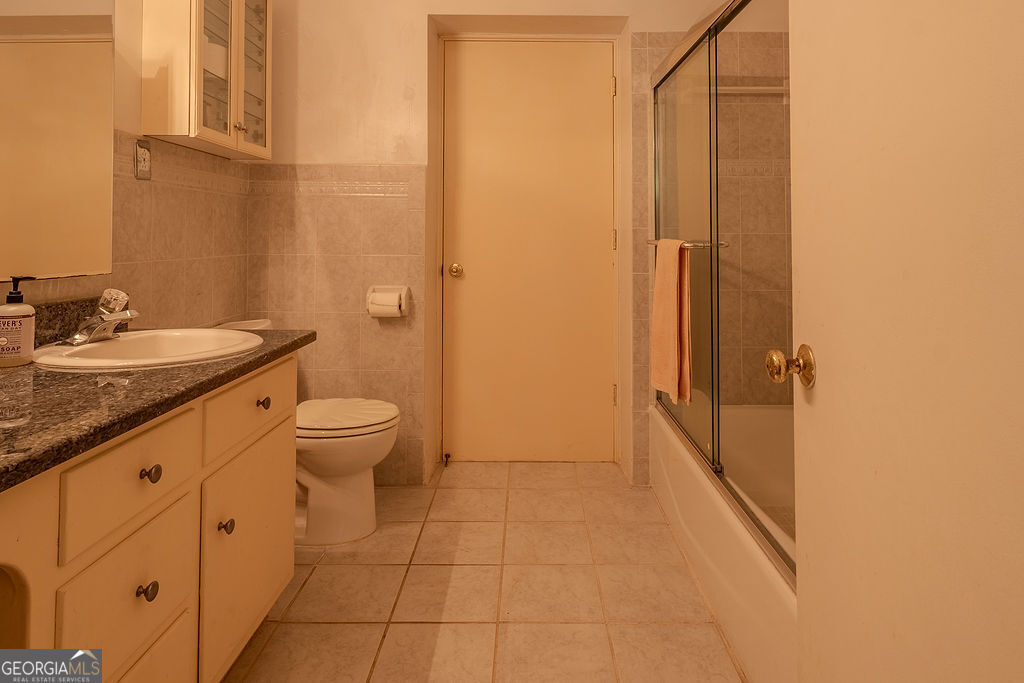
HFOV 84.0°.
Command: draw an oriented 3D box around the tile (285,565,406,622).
[{"bbox_3d":[-0.504,0.781,1.769,0.305,0.010,0.300,-1,9,2],"label":"tile"}]

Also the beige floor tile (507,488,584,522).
[{"bbox_3d":[0.134,0.676,2.346,0.305,0.010,0.300,-1,9,2],"label":"beige floor tile"}]

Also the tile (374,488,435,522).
[{"bbox_3d":[-0.491,0.684,2.365,0.313,0.012,0.296,-1,10,2],"label":"tile"}]

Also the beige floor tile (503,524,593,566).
[{"bbox_3d":[0.128,0.729,2.055,0.313,0.012,0.296,-1,10,2],"label":"beige floor tile"}]

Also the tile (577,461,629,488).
[{"bbox_3d":[0.416,0.621,2.630,0.232,0.012,0.296,-1,10,2],"label":"tile"}]

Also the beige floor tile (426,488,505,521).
[{"bbox_3d":[-0.178,0.680,2.356,0.313,0.012,0.296,-1,10,2],"label":"beige floor tile"}]

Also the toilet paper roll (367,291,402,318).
[{"bbox_3d":[-0.538,-0.154,2.400,0.122,0.104,0.104,-1,9,2],"label":"toilet paper roll"}]

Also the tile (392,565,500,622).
[{"bbox_3d":[-0.193,0.777,1.760,0.305,0.010,0.300,-1,9,2],"label":"tile"}]

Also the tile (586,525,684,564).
[{"bbox_3d":[0.437,0.721,2.039,0.305,0.010,0.300,-1,9,2],"label":"tile"}]

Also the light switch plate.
[{"bbox_3d":[-1.159,-0.569,1.790,0.012,0.118,0.072,-1,9,2],"label":"light switch plate"}]

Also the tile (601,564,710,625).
[{"bbox_3d":[0.429,0.770,1.742,0.305,0.010,0.300,-1,9,2],"label":"tile"}]

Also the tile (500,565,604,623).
[{"bbox_3d":[0.120,0.781,1.764,0.313,0.012,0.296,-1,10,2],"label":"tile"}]

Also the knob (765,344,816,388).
[{"bbox_3d":[0.415,0.038,0.864,0.066,0.066,0.066,0,9,7],"label":"knob"}]

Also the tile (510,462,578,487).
[{"bbox_3d":[0.143,0.624,2.638,0.313,0.012,0.296,-1,10,2],"label":"tile"}]

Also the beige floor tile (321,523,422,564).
[{"bbox_3d":[-0.499,0.736,2.073,0.313,0.012,0.296,-1,10,2],"label":"beige floor tile"}]

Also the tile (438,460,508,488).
[{"bbox_3d":[-0.170,0.628,2.647,0.313,0.012,0.296,-1,10,2],"label":"tile"}]

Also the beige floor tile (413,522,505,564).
[{"bbox_3d":[-0.185,0.733,2.064,0.313,0.012,0.296,-1,10,2],"label":"beige floor tile"}]

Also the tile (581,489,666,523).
[{"bbox_3d":[0.445,0.672,2.337,0.305,0.010,0.300,-1,9,2],"label":"tile"}]

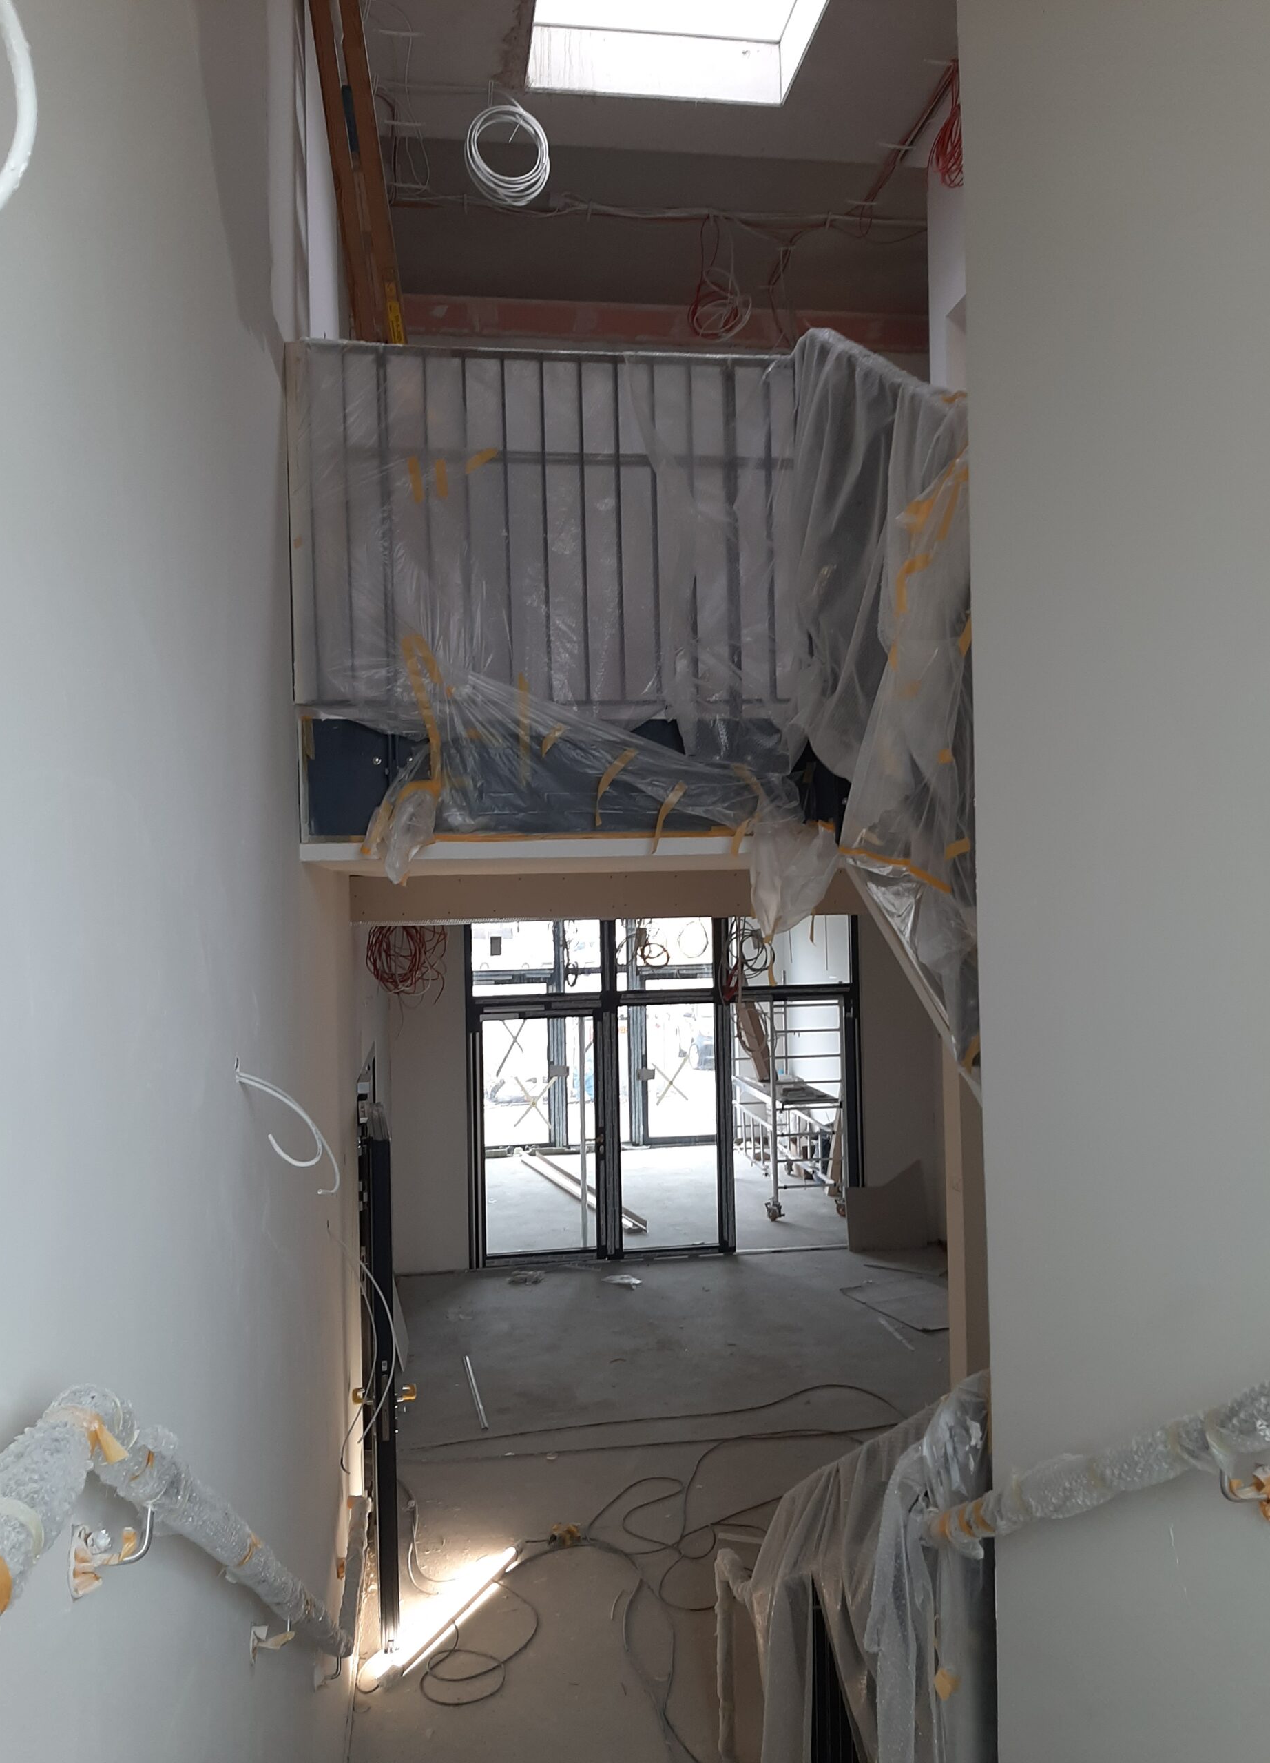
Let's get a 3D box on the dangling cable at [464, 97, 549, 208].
[{"bbox_3d":[-0.510,-2.904,5.277,0.334,0.436,0.120,-1,-1,-8],"label":"dangling cable"}]

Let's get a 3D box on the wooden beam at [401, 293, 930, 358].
[{"bbox_3d":[0.167,-3.030,7.276,3.123,0.223,0.120,-1,-1,-8],"label":"wooden beam"}]

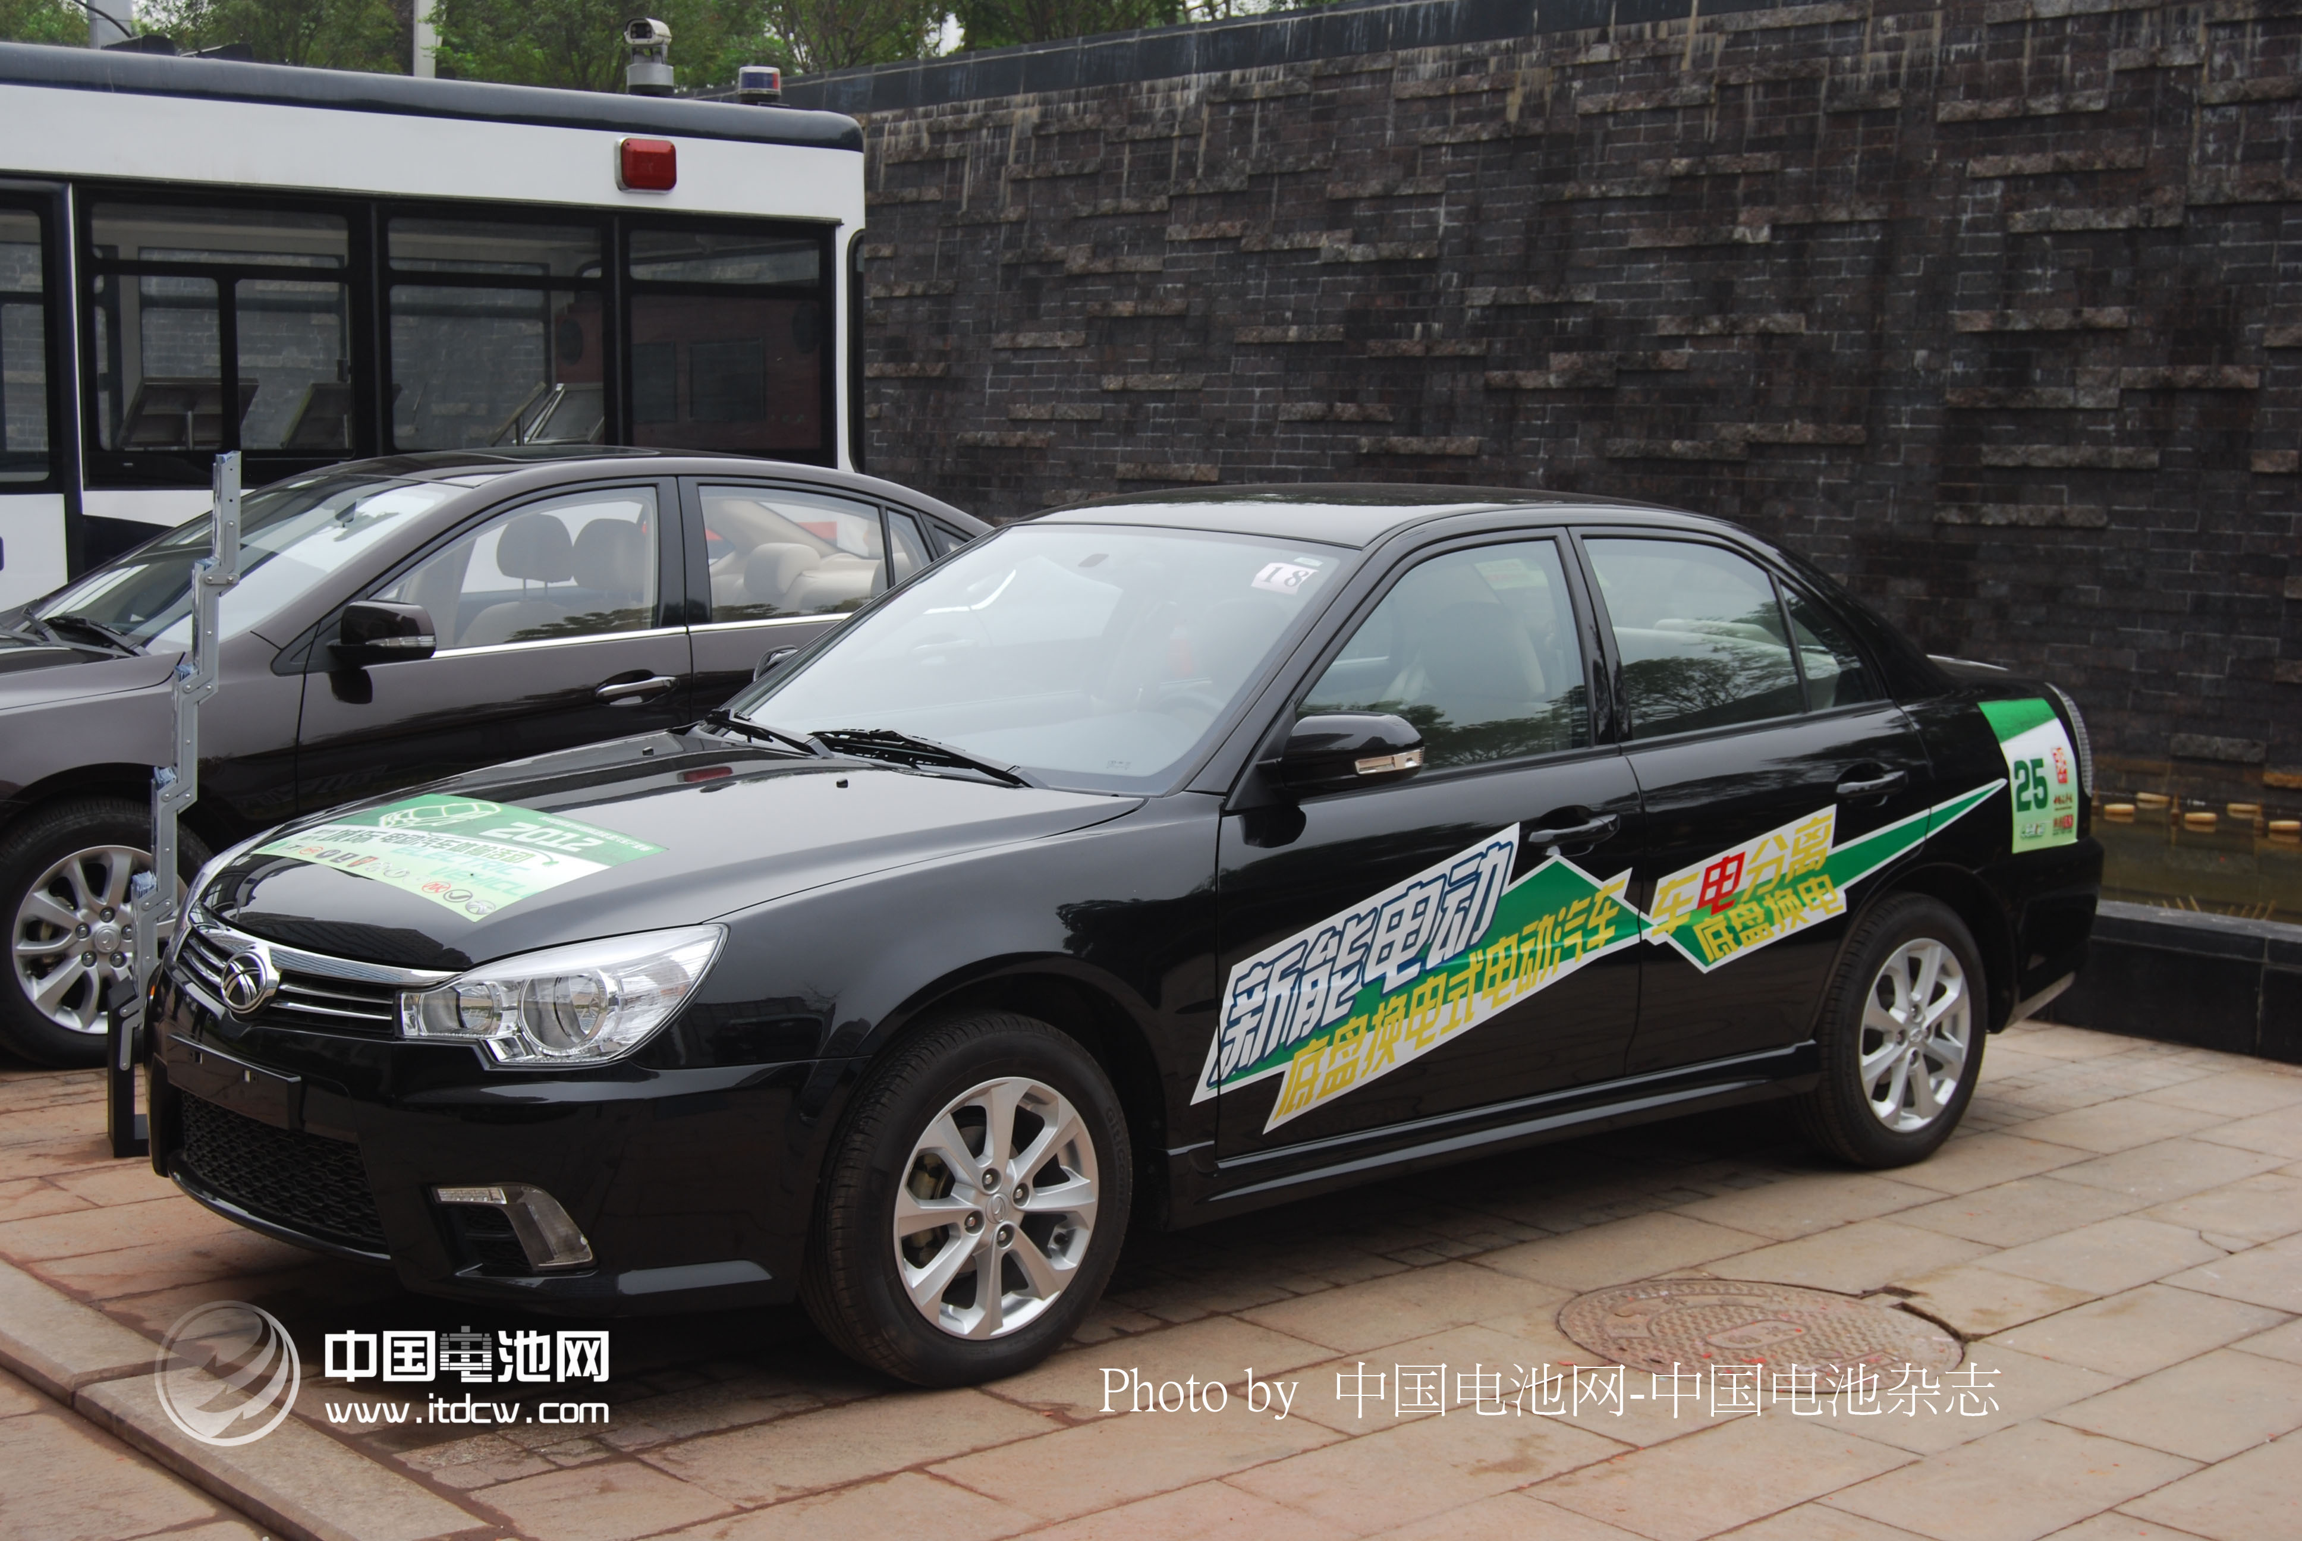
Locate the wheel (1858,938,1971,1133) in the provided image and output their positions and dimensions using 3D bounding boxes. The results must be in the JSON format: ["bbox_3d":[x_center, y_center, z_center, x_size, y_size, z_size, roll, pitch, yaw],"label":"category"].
[{"bbox_3d":[1.663,0.586,6.652,0.440,0.440,0.170,-4,8,-41],"label":"wheel"}]

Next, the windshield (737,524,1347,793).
[{"bbox_3d":[-0.215,-0.277,5.906,1.380,0.160,0.800,8,42,48],"label":"windshield"}]

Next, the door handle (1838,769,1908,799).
[{"bbox_3d":[1.568,0.031,6.377,0.215,0.052,0.055,-4,8,-41],"label":"door handle"}]

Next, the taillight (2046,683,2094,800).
[{"bbox_3d":[2.160,-0.076,7.220,0.250,0.290,0.290,-4,8,-41],"label":"taillight"}]

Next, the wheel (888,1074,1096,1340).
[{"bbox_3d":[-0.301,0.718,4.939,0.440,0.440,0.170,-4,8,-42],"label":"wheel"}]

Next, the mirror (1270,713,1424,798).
[{"bbox_3d":[0.348,-0.041,5.187,0.170,0.150,0.230,-4,8,-41],"label":"mirror"}]

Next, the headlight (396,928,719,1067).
[{"bbox_3d":[-0.916,0.345,4.564,0.380,0.250,0.380,-4,8,-41],"label":"headlight"}]

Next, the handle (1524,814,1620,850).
[{"bbox_3d":[0.818,0.116,5.727,0.235,0.055,0.055,-4,8,-41],"label":"handle"}]

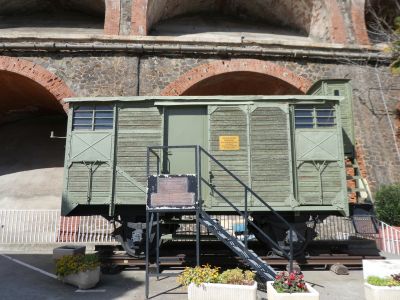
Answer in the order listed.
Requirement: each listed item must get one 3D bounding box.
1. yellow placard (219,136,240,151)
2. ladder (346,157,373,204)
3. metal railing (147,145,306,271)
[{"bbox_3d":[0.615,-0.136,5.761,0.420,0.295,0.015,-1,-8,1],"label":"yellow placard"},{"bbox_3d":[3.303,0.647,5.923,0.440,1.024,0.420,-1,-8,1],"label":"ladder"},{"bbox_3d":[0.416,1.106,4.868,2.560,2.230,0.880,-1,-8,1],"label":"metal railing"}]

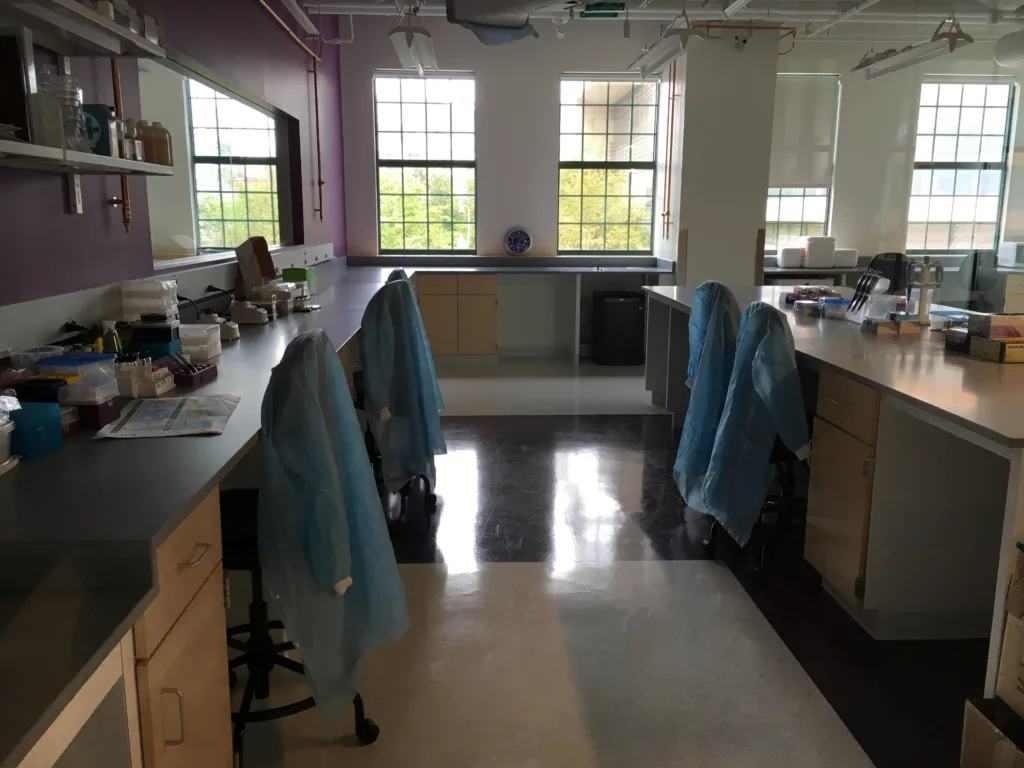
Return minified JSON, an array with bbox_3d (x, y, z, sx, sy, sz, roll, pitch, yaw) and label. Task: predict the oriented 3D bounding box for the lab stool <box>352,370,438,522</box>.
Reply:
[{"bbox_3d":[-0.696,0.069,4.266,0.620,1.080,0.600,0,11,-3],"label":"lab stool"}]

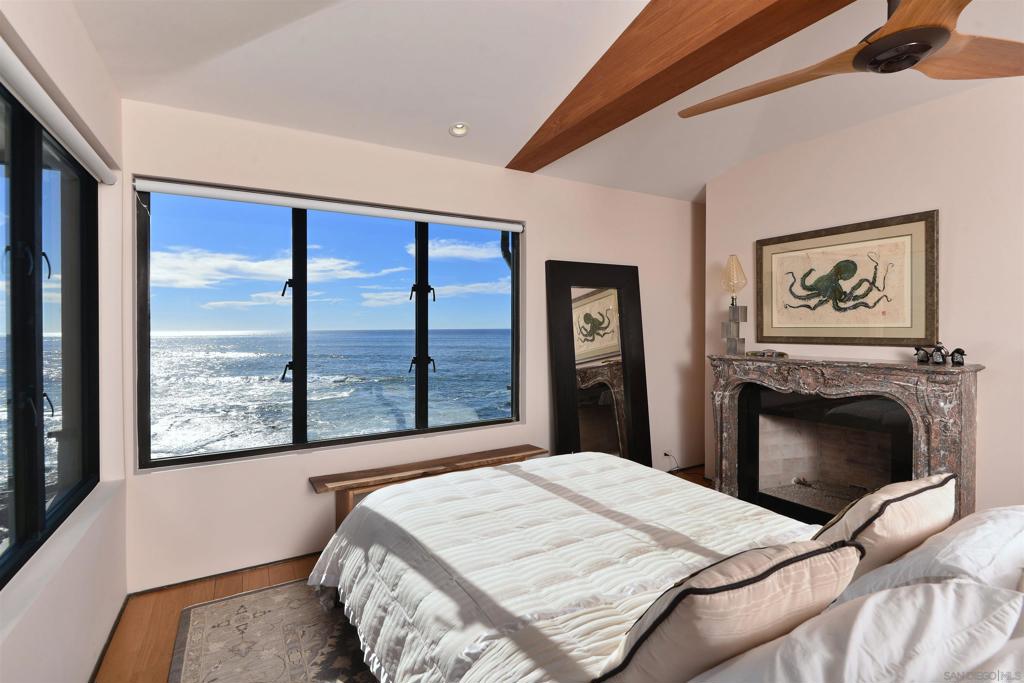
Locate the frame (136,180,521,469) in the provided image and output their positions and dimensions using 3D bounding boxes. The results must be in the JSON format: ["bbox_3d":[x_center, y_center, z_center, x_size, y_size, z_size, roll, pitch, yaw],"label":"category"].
[{"bbox_3d":[-0.936,-0.108,2.936,2.307,1.501,0.121,-1,2,-30],"label":"frame"}]

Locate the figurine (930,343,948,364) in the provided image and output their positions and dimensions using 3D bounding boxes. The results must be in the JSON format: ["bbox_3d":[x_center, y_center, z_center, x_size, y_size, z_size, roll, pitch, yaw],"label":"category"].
[{"bbox_3d":[2.452,0.067,2.611,0.065,0.123,0.081,-1,2,-35],"label":"figurine"}]

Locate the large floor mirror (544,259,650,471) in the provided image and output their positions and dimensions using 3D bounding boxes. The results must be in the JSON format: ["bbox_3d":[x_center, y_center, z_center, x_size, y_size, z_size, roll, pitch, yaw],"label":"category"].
[{"bbox_3d":[0.725,0.307,3.673,0.932,1.884,0.060,-1,-4,-30],"label":"large floor mirror"}]

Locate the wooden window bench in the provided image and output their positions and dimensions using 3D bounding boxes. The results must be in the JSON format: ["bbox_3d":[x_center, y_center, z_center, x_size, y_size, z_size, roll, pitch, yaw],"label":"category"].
[{"bbox_3d":[-0.467,1.034,2.986,1.542,0.460,0.277,-1,2,-30],"label":"wooden window bench"}]

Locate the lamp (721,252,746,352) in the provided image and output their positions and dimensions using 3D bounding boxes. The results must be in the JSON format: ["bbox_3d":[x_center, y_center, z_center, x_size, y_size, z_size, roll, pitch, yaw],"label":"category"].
[{"bbox_3d":[1.791,-0.295,3.686,0.181,0.806,0.186,-1,2,-30],"label":"lamp"}]

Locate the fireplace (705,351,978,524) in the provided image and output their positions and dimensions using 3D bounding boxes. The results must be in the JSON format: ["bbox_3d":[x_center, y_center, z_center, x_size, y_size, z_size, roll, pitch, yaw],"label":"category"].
[{"bbox_3d":[2.093,0.688,3.123,0.343,1.123,1.552,-1,2,-30],"label":"fireplace"}]

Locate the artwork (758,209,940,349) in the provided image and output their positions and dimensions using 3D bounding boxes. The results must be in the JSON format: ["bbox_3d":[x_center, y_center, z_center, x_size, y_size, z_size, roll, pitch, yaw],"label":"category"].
[{"bbox_3d":[2.233,-0.381,3.153,0.040,0.806,1.088,-1,2,-30],"label":"artwork"}]

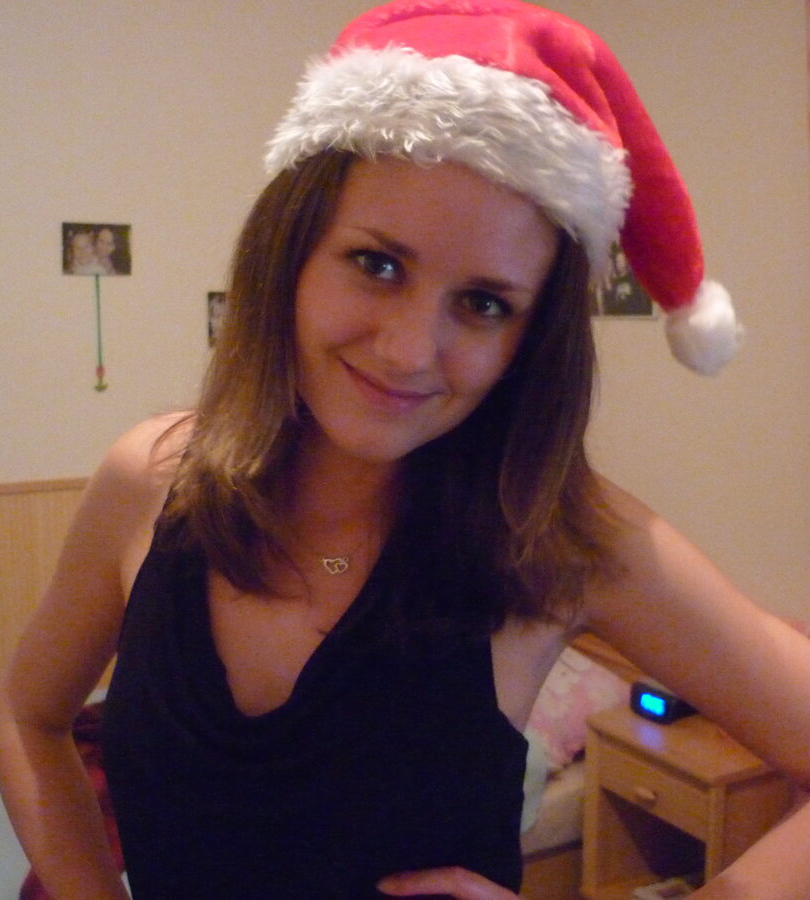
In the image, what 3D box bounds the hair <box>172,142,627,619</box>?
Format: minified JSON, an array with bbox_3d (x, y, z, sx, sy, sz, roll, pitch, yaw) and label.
[{"bbox_3d":[0.014,-0.060,0.755,0.285,0.335,0.250,14,9,1],"label":"hair"}]

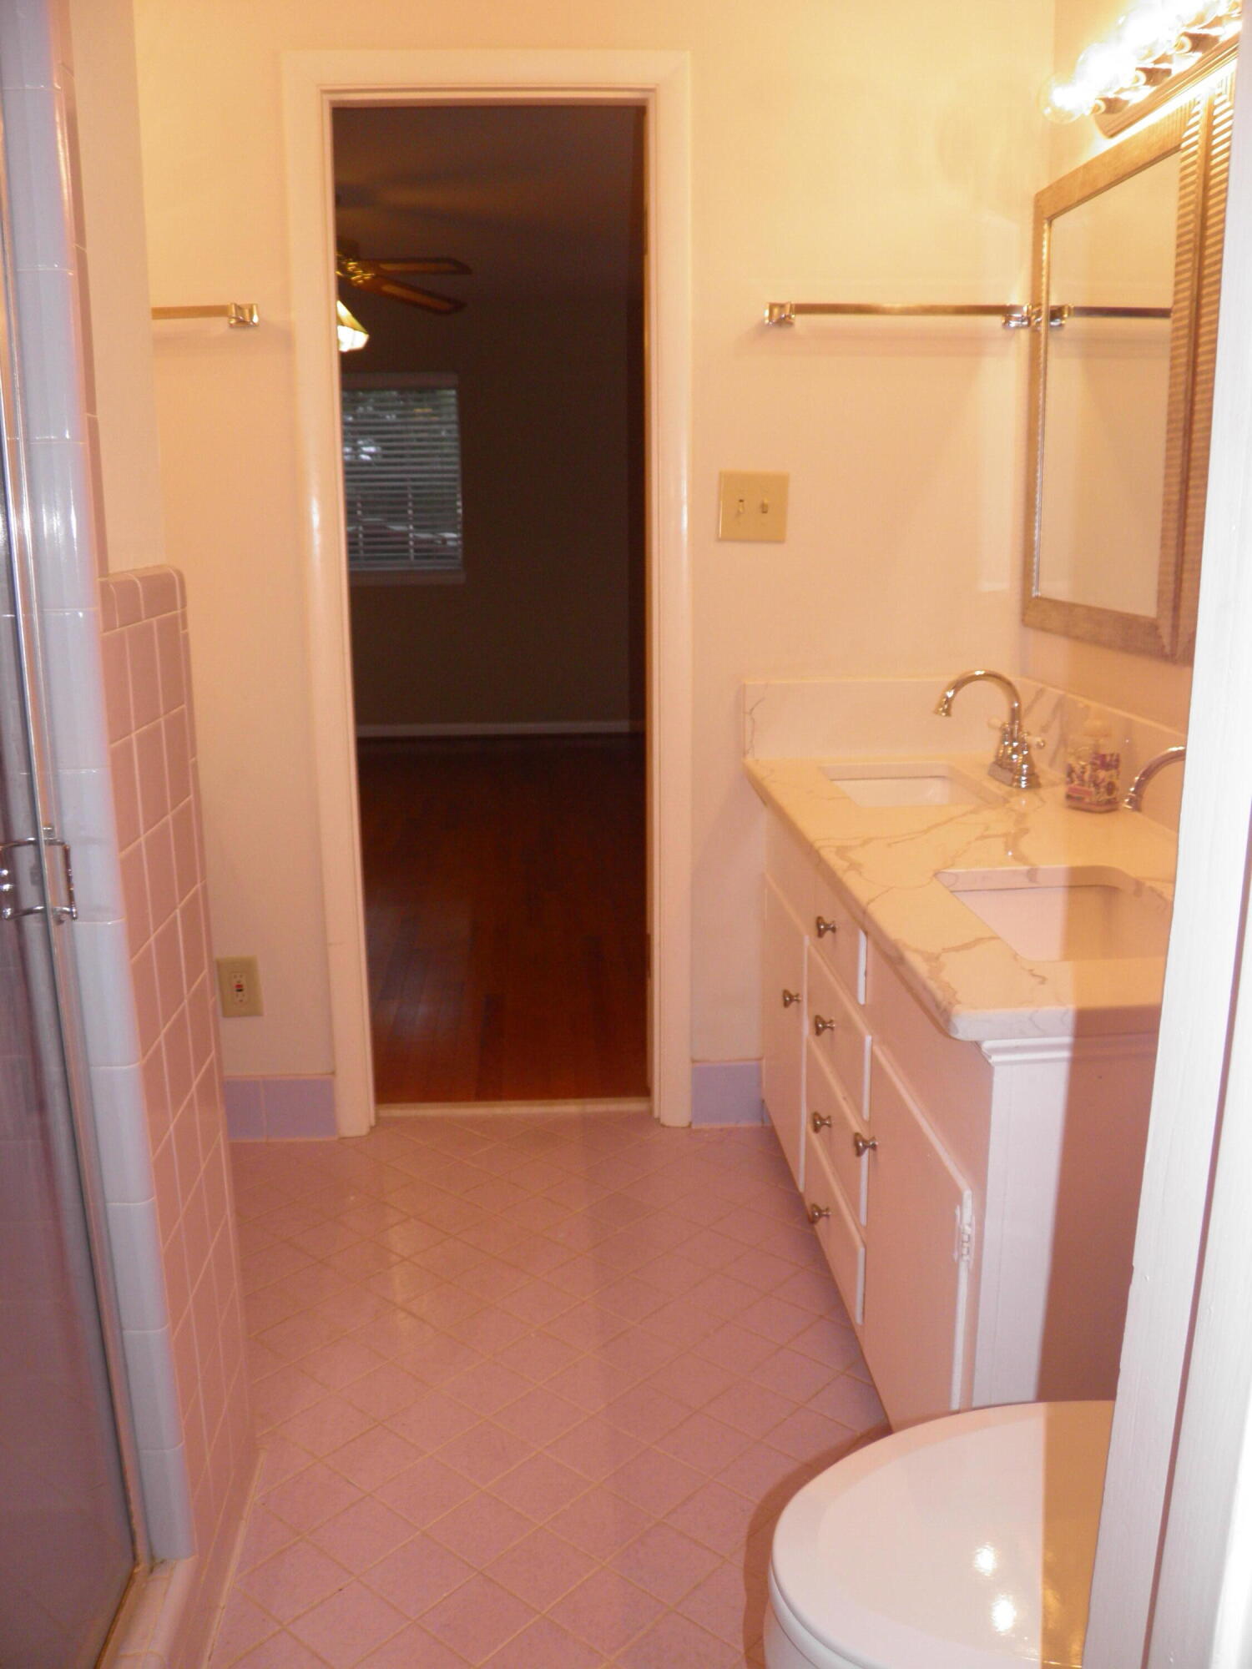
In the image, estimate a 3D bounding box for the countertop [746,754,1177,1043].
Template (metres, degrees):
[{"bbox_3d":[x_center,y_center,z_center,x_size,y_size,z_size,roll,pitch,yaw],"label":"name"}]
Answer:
[{"bbox_3d":[0.576,0.024,2.090,0.585,0.036,1.505,-1,13,-3],"label":"countertop"}]

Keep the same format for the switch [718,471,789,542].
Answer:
[{"bbox_3d":[0.254,-0.653,2.692,0.137,0.132,0.014,-1,13,-3],"label":"switch"}]

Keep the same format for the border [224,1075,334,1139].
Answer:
[{"bbox_3d":[-0.749,0.596,2.917,0.247,0.146,0.013,-1,13,-3],"label":"border"}]

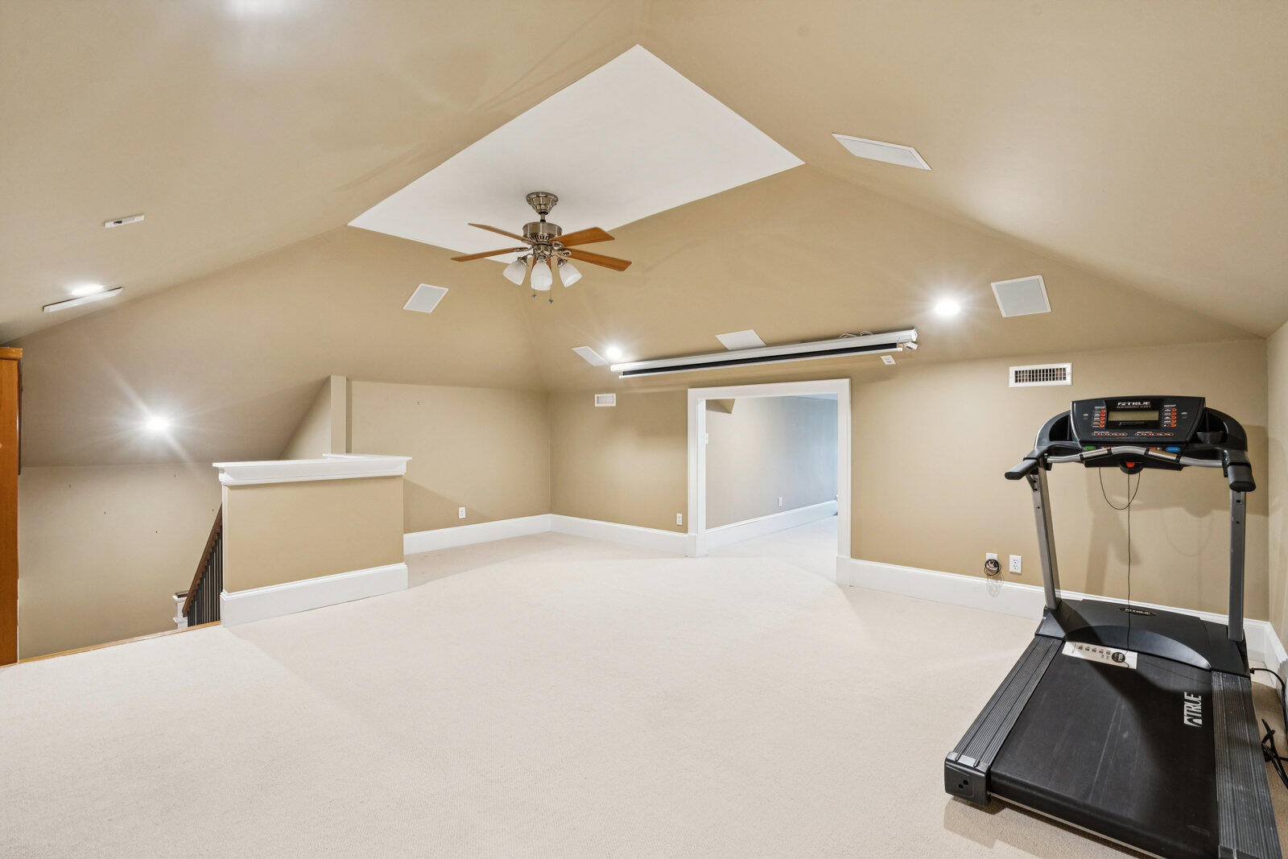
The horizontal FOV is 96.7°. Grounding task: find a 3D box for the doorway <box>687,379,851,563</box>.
[{"bbox_3d":[1.089,0.427,5.170,1.638,1.657,0.170,0,0,42],"label":"doorway"}]

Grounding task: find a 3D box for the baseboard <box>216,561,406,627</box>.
[{"bbox_3d":[-2.291,1.164,4.119,0.035,0.214,1.191,0,0,42],"label":"baseboard"}]

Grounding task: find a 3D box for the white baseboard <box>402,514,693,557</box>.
[{"bbox_3d":[-1.063,1.157,5.630,2.167,0.217,2.079,0,0,42],"label":"white baseboard"}]

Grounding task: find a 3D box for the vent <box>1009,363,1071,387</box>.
[{"bbox_3d":[2.565,-0.348,3.714,0.334,0.135,0.030,0,0,42],"label":"vent"}]

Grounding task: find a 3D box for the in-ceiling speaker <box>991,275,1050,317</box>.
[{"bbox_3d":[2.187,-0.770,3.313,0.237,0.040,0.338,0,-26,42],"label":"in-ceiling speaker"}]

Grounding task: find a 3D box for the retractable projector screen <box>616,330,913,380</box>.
[{"bbox_3d":[0.733,-0.581,4.791,2.907,0.139,0.110,0,0,42],"label":"retractable projector screen"}]

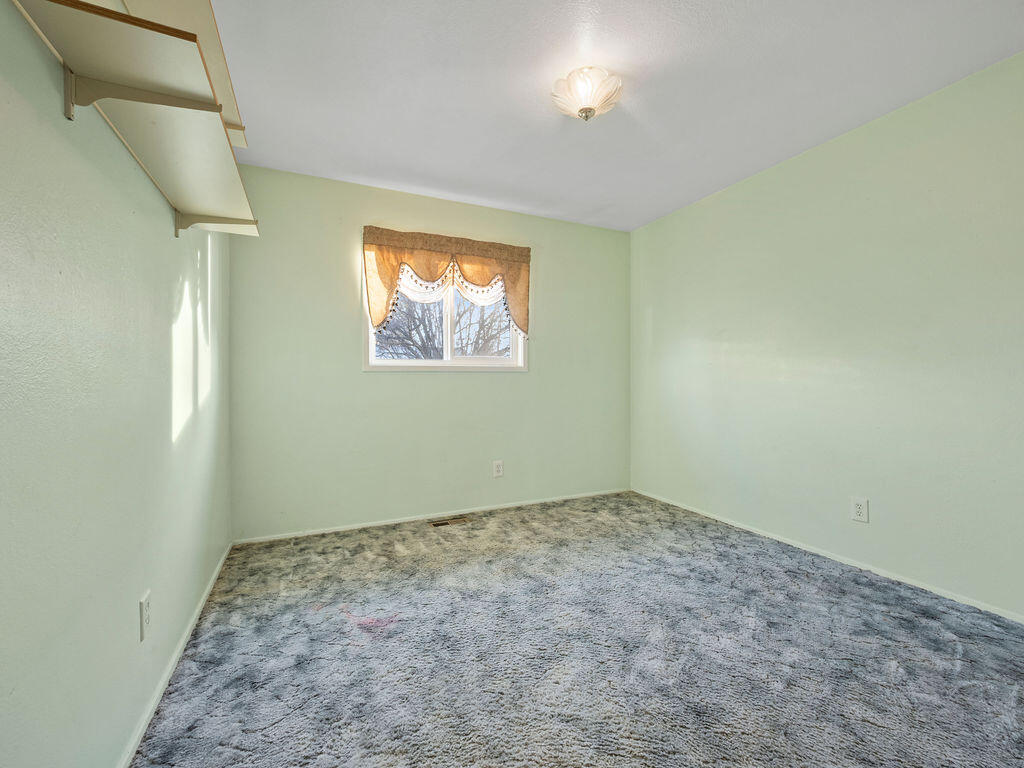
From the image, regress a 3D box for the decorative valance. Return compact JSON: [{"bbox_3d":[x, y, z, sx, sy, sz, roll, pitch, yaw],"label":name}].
[{"bbox_3d":[-0.446,-0.737,3.177,1.312,0.759,0.080,0,1,-24],"label":"decorative valance"}]

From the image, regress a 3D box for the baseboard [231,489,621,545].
[{"bbox_3d":[-0.324,1.005,3.279,3.176,0.042,0.014,0,1,-24],"label":"baseboard"}]

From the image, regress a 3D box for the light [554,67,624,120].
[{"bbox_3d":[0.351,-1.321,1.942,0.320,0.174,0.320,0,0,0],"label":"light"}]

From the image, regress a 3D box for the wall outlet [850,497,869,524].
[{"bbox_3d":[1.918,0.695,2.288,0.009,0.123,0.077,0,1,-26],"label":"wall outlet"}]

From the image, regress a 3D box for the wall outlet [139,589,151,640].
[{"bbox_3d":[-1.096,0.693,1.244,0.009,0.121,0.075,0,1,-26],"label":"wall outlet"}]

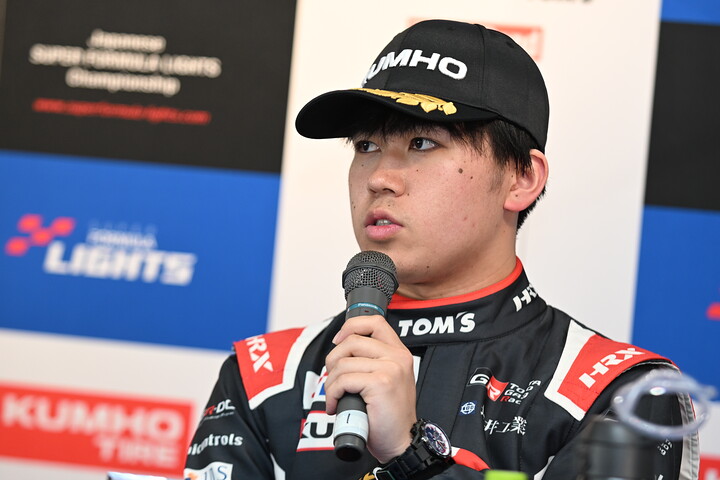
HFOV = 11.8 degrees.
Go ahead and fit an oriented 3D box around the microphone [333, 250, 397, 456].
[{"bbox_3d":[0.002,0.101,3.040,0.051,0.226,0.051,7,-40,0],"label":"microphone"}]

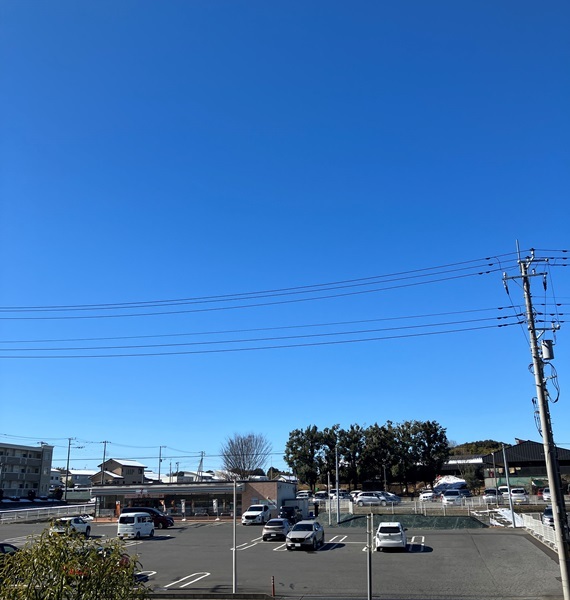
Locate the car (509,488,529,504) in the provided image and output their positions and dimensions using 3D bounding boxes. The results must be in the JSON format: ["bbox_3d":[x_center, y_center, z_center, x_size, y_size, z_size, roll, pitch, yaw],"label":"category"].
[{"bbox_3d":[26.493,22.079,69.300,1.500,1.660,3.400,-8,-17,24],"label":"car"}]

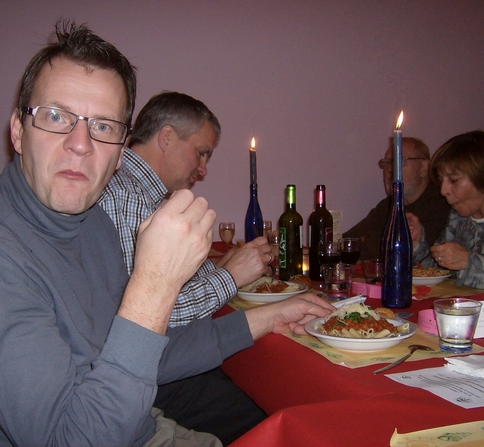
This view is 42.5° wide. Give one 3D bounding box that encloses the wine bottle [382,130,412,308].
[{"bbox_3d":[0.390,-0.012,1.555,0.076,0.442,0.076,0,4,0],"label":"wine bottle"}]

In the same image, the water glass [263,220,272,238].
[{"bbox_3d":[0.097,0.067,2.646,0.066,0.143,0.066,0,4,0],"label":"water glass"}]

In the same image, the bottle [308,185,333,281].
[{"bbox_3d":[0.251,0.027,1.981,0.076,0.303,0.076,1,4,17],"label":"bottle"}]

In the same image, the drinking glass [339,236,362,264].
[{"bbox_3d":[0.317,0.118,1.786,0.066,0.145,0.066,0,4,0],"label":"drinking glass"}]

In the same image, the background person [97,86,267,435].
[{"bbox_3d":[-0.199,0.333,1.447,0.700,1.266,0.530,-2,4,-21],"label":"background person"}]

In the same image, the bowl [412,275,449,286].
[{"bbox_3d":[0.515,0.164,1.840,0.213,0.034,0.213,0,4,0],"label":"bowl"}]

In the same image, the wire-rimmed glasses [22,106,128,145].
[{"bbox_3d":[-0.234,-0.127,0.833,0.142,0.042,0.138,9,-1,-28],"label":"wire-rimmed glasses"}]

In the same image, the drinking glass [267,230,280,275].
[{"bbox_3d":[0.118,0.093,2.060,0.064,0.146,0.064,0,4,0],"label":"drinking glass"}]

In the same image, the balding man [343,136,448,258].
[{"bbox_3d":[0.636,0.302,2.259,0.660,1.214,0.560,-3,4,-35],"label":"balding man"}]

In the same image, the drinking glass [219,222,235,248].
[{"bbox_3d":[-0.057,0.067,2.440,0.064,0.146,0.064,0,4,0],"label":"drinking glass"}]

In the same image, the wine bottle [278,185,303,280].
[{"bbox_3d":[0.155,0.023,1.955,0.075,0.300,0.075,0,4,0],"label":"wine bottle"}]

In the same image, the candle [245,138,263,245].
[{"bbox_3d":[0.051,-0.116,2.580,0.078,0.490,0.078,0,4,0],"label":"candle"}]

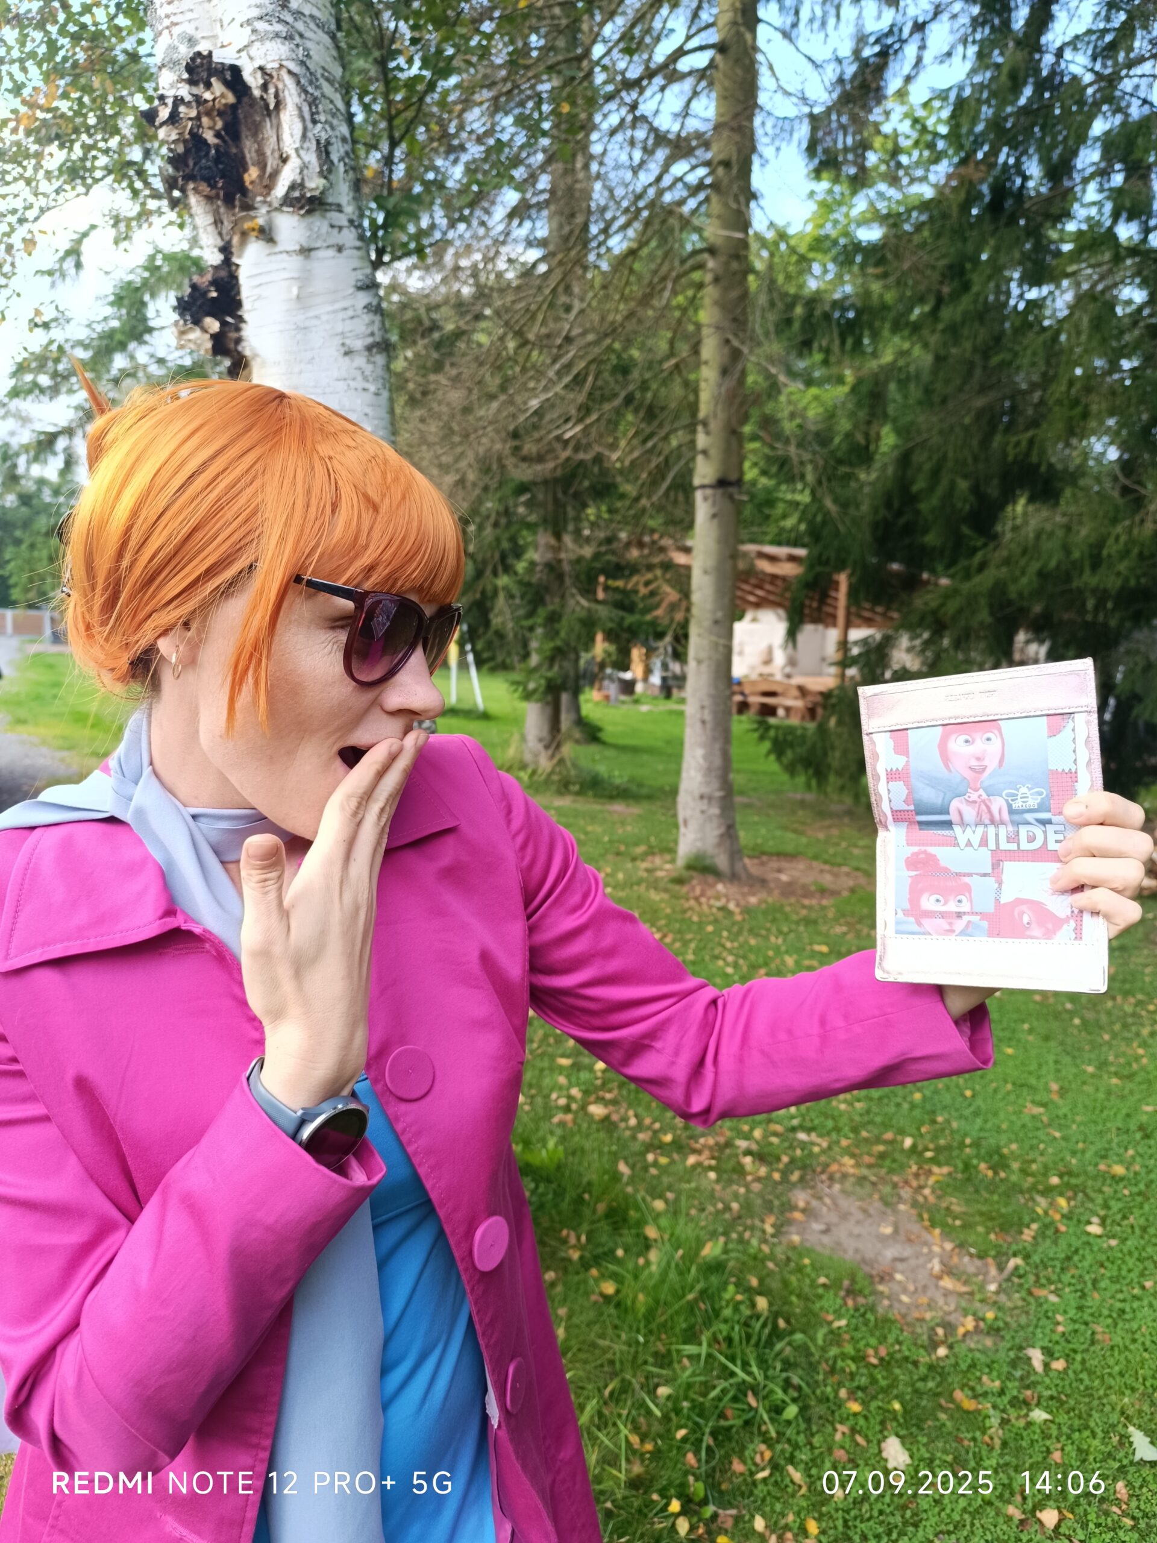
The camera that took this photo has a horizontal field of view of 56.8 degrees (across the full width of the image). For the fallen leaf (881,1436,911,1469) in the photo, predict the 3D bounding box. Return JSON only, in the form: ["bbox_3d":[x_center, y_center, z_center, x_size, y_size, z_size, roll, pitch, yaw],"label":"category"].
[{"bbox_3d":[0.572,1.228,1.933,0.052,0.015,0.080,2,8,0],"label":"fallen leaf"}]

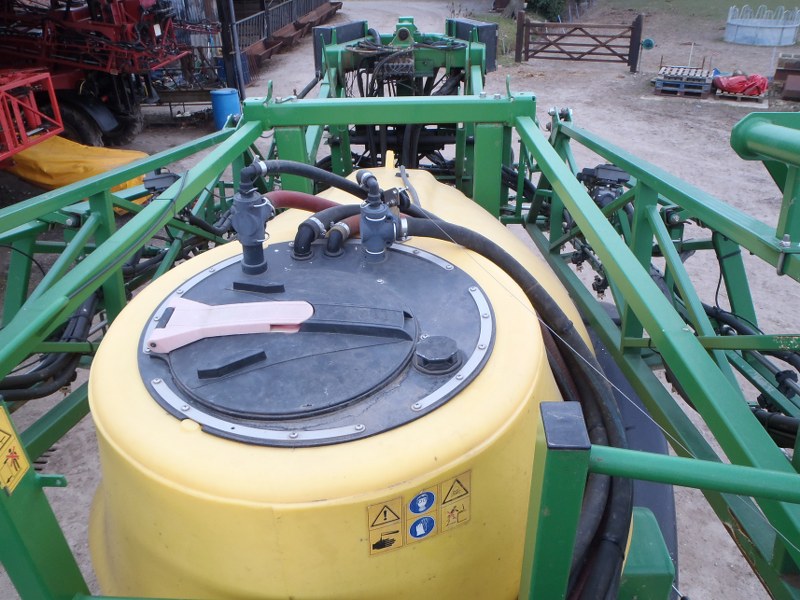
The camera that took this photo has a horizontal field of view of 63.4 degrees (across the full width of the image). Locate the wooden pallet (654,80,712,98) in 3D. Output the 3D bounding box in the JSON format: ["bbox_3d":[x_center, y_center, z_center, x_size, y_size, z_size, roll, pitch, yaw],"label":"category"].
[{"bbox_3d":[6.944,-5.184,15.748,1.209,0.300,1.030,14,32,26],"label":"wooden pallet"}]

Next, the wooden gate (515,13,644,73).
[{"bbox_3d":[5.235,-7.697,19.205,3.711,1.500,0.200,15,33,28],"label":"wooden gate"}]

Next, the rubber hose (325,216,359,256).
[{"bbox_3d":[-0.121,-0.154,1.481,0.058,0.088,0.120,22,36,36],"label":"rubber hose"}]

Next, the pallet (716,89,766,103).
[{"bbox_3d":[8.025,-4.827,15.191,1.002,0.150,1.100,14,33,27],"label":"pallet"}]

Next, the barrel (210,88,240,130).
[{"bbox_3d":[-3.525,-3.830,13.261,0.575,0.920,0.575,-2,29,0],"label":"barrel"}]

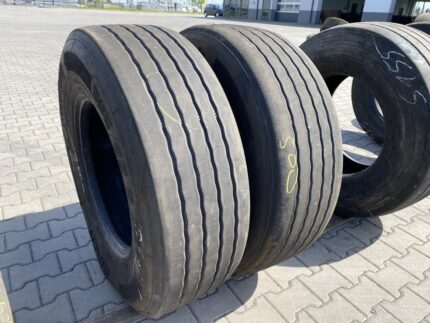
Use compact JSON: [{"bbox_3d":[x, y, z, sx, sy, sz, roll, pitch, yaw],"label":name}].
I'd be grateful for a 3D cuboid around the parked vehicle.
[{"bbox_3d":[0.419,-20.030,42.848,1.780,1.570,4.250,-15,30,-31],"label":"parked vehicle"}]

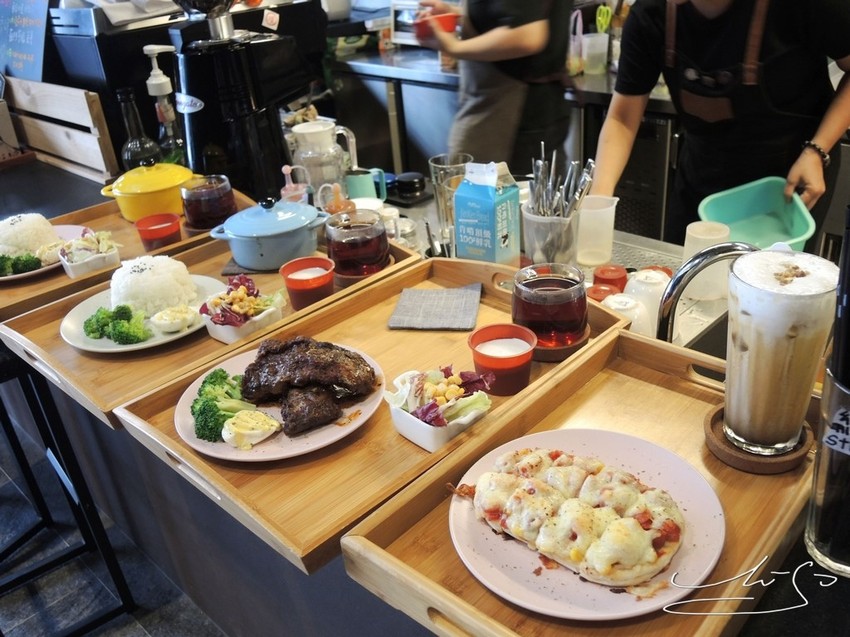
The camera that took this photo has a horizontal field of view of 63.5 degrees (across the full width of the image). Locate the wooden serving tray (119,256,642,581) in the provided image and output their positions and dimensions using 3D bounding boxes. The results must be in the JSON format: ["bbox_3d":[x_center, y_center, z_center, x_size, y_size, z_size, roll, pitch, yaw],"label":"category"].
[{"bbox_3d":[-0.038,0.046,0.710,0.302,0.040,0.456,20,36,40],"label":"wooden serving tray"}]

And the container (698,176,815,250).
[{"bbox_3d":[0.642,-0.169,1.330,0.175,0.087,0.170,-16,49,15],"label":"container"}]

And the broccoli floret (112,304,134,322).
[{"bbox_3d":[-0.362,-0.005,0.823,0.030,0.029,0.029,-4,27,0],"label":"broccoli floret"}]

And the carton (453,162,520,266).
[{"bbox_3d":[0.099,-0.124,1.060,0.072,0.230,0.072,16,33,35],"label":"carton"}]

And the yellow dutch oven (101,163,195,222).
[{"bbox_3d":[-0.517,-0.253,1.311,0.188,0.095,0.147,-12,28,-15],"label":"yellow dutch oven"}]

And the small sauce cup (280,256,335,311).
[{"bbox_3d":[-0.148,-0.042,0.886,0.070,0.049,0.070,-4,27,0],"label":"small sauce cup"}]

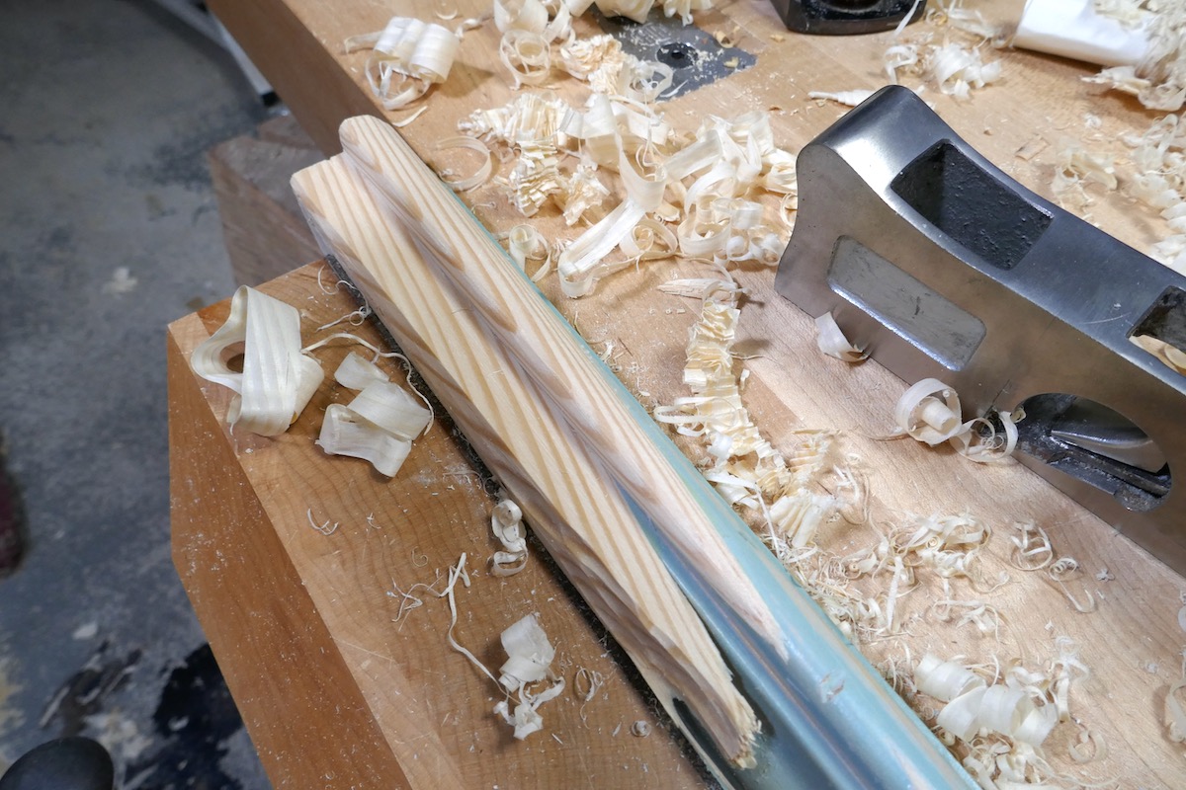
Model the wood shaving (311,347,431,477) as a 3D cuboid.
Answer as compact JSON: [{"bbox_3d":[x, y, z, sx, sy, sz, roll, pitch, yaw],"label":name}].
[{"bbox_3d":[-0.054,0.005,0.202,0.025,0.014,0.028,-11,58,-11],"label":"wood shaving"}]

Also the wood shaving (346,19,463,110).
[{"bbox_3d":[-0.063,-0.111,0.275,0.034,0.019,0.028,6,56,0],"label":"wood shaving"}]

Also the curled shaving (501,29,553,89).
[{"bbox_3d":[-0.023,-0.116,0.284,0.018,0.014,0.019,1,56,-3],"label":"curled shaving"}]

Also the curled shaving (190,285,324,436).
[{"bbox_3d":[-0.084,-0.009,0.206,0.029,0.018,0.036,-10,58,-10],"label":"curled shaving"}]

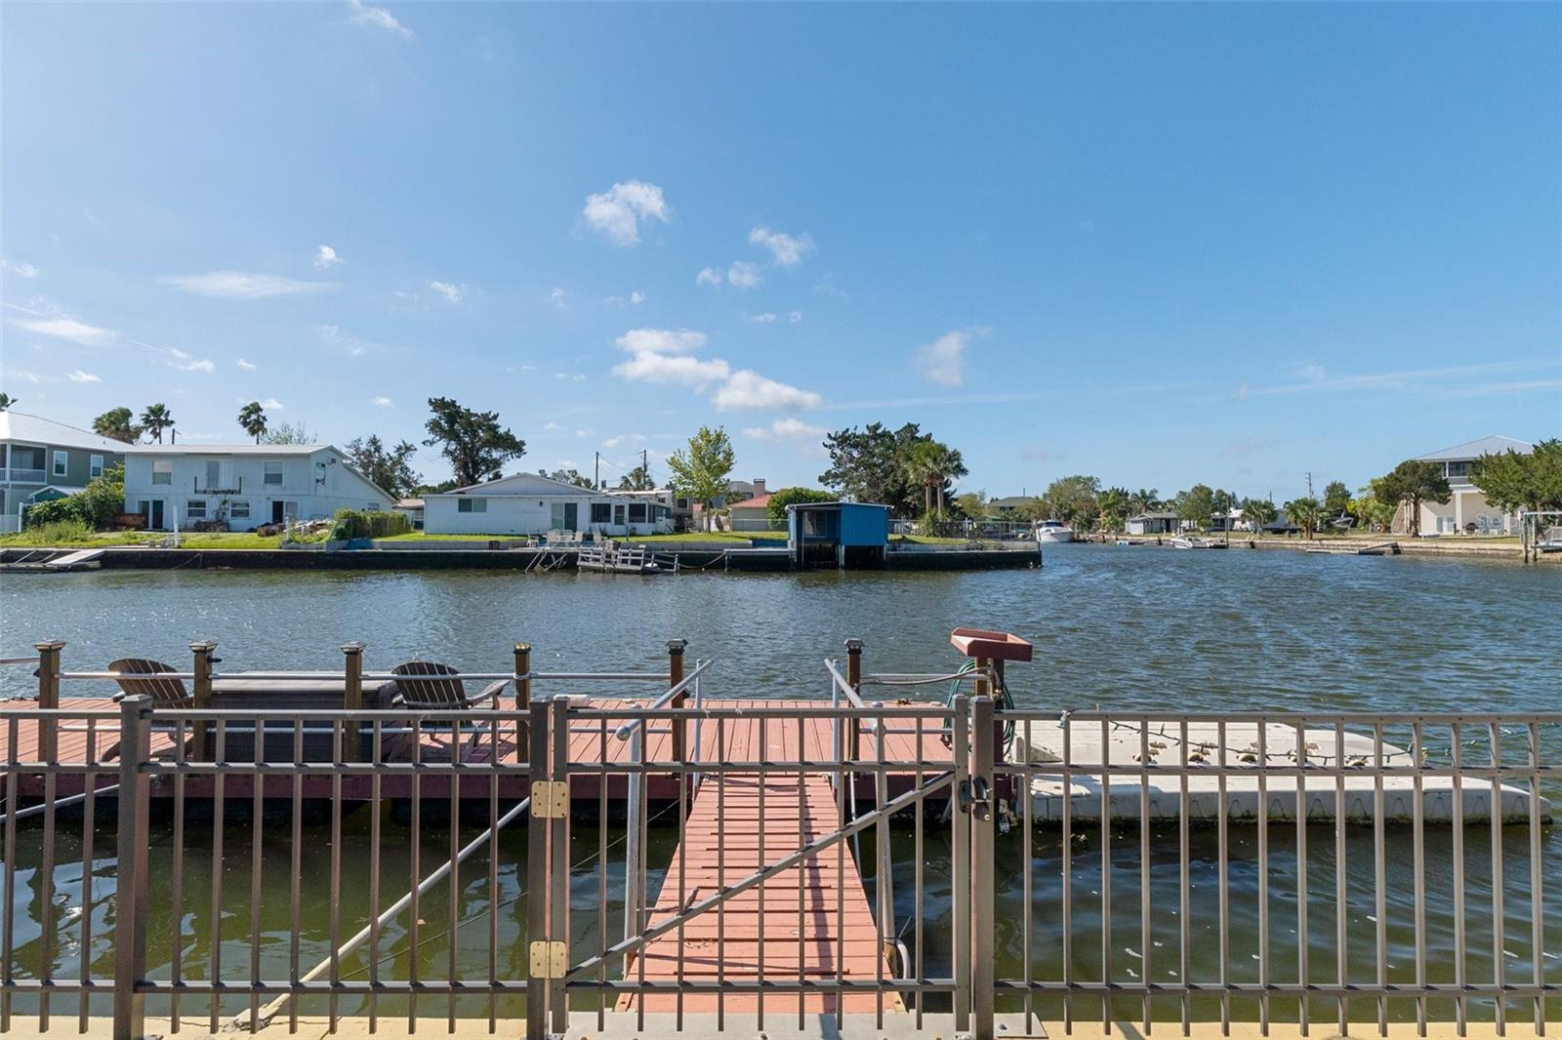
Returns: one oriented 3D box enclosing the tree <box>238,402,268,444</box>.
[{"bbox_3d":[-54.400,-5.650,85.000,3.100,13.200,3.100,0,0,0],"label":"tree"}]

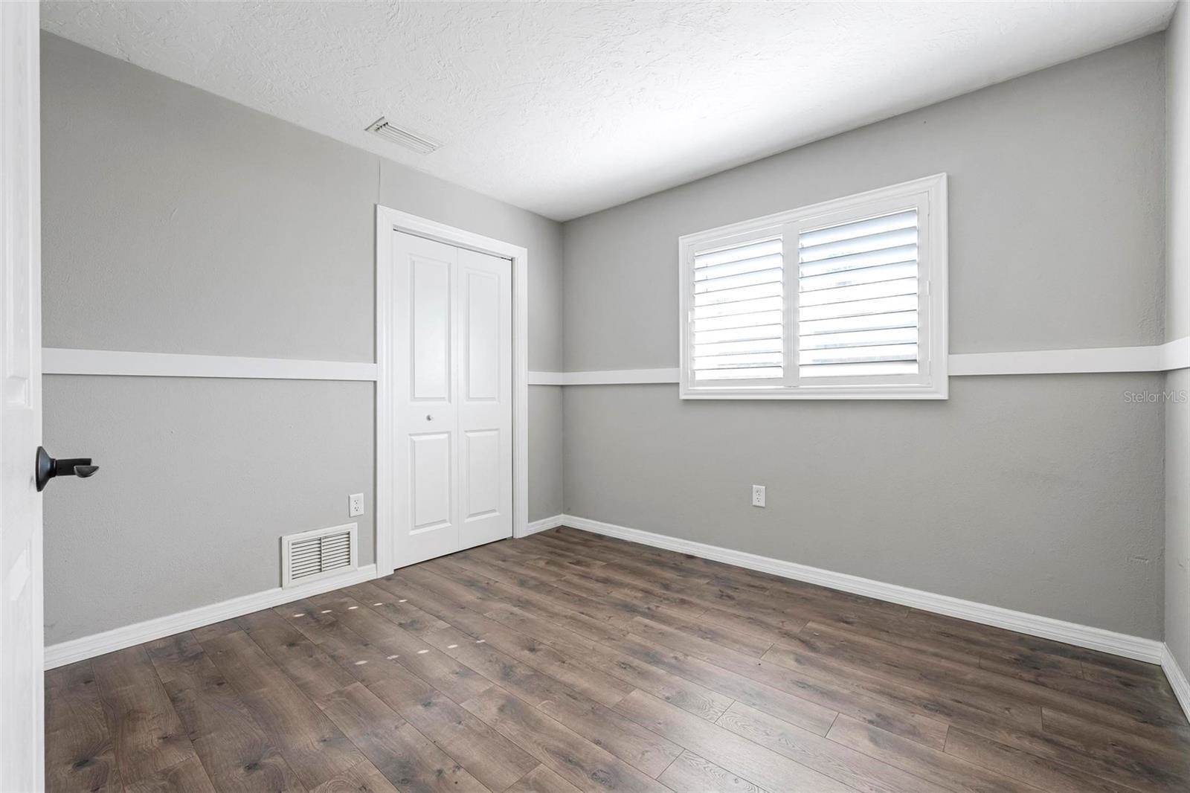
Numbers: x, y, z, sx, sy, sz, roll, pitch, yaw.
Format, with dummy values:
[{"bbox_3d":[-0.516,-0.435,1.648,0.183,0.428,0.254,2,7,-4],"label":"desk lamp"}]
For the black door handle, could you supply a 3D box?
[{"bbox_3d":[-0.776,0.107,0.733,0.066,0.066,0.138,0,0,-45],"label":"black door handle"}]

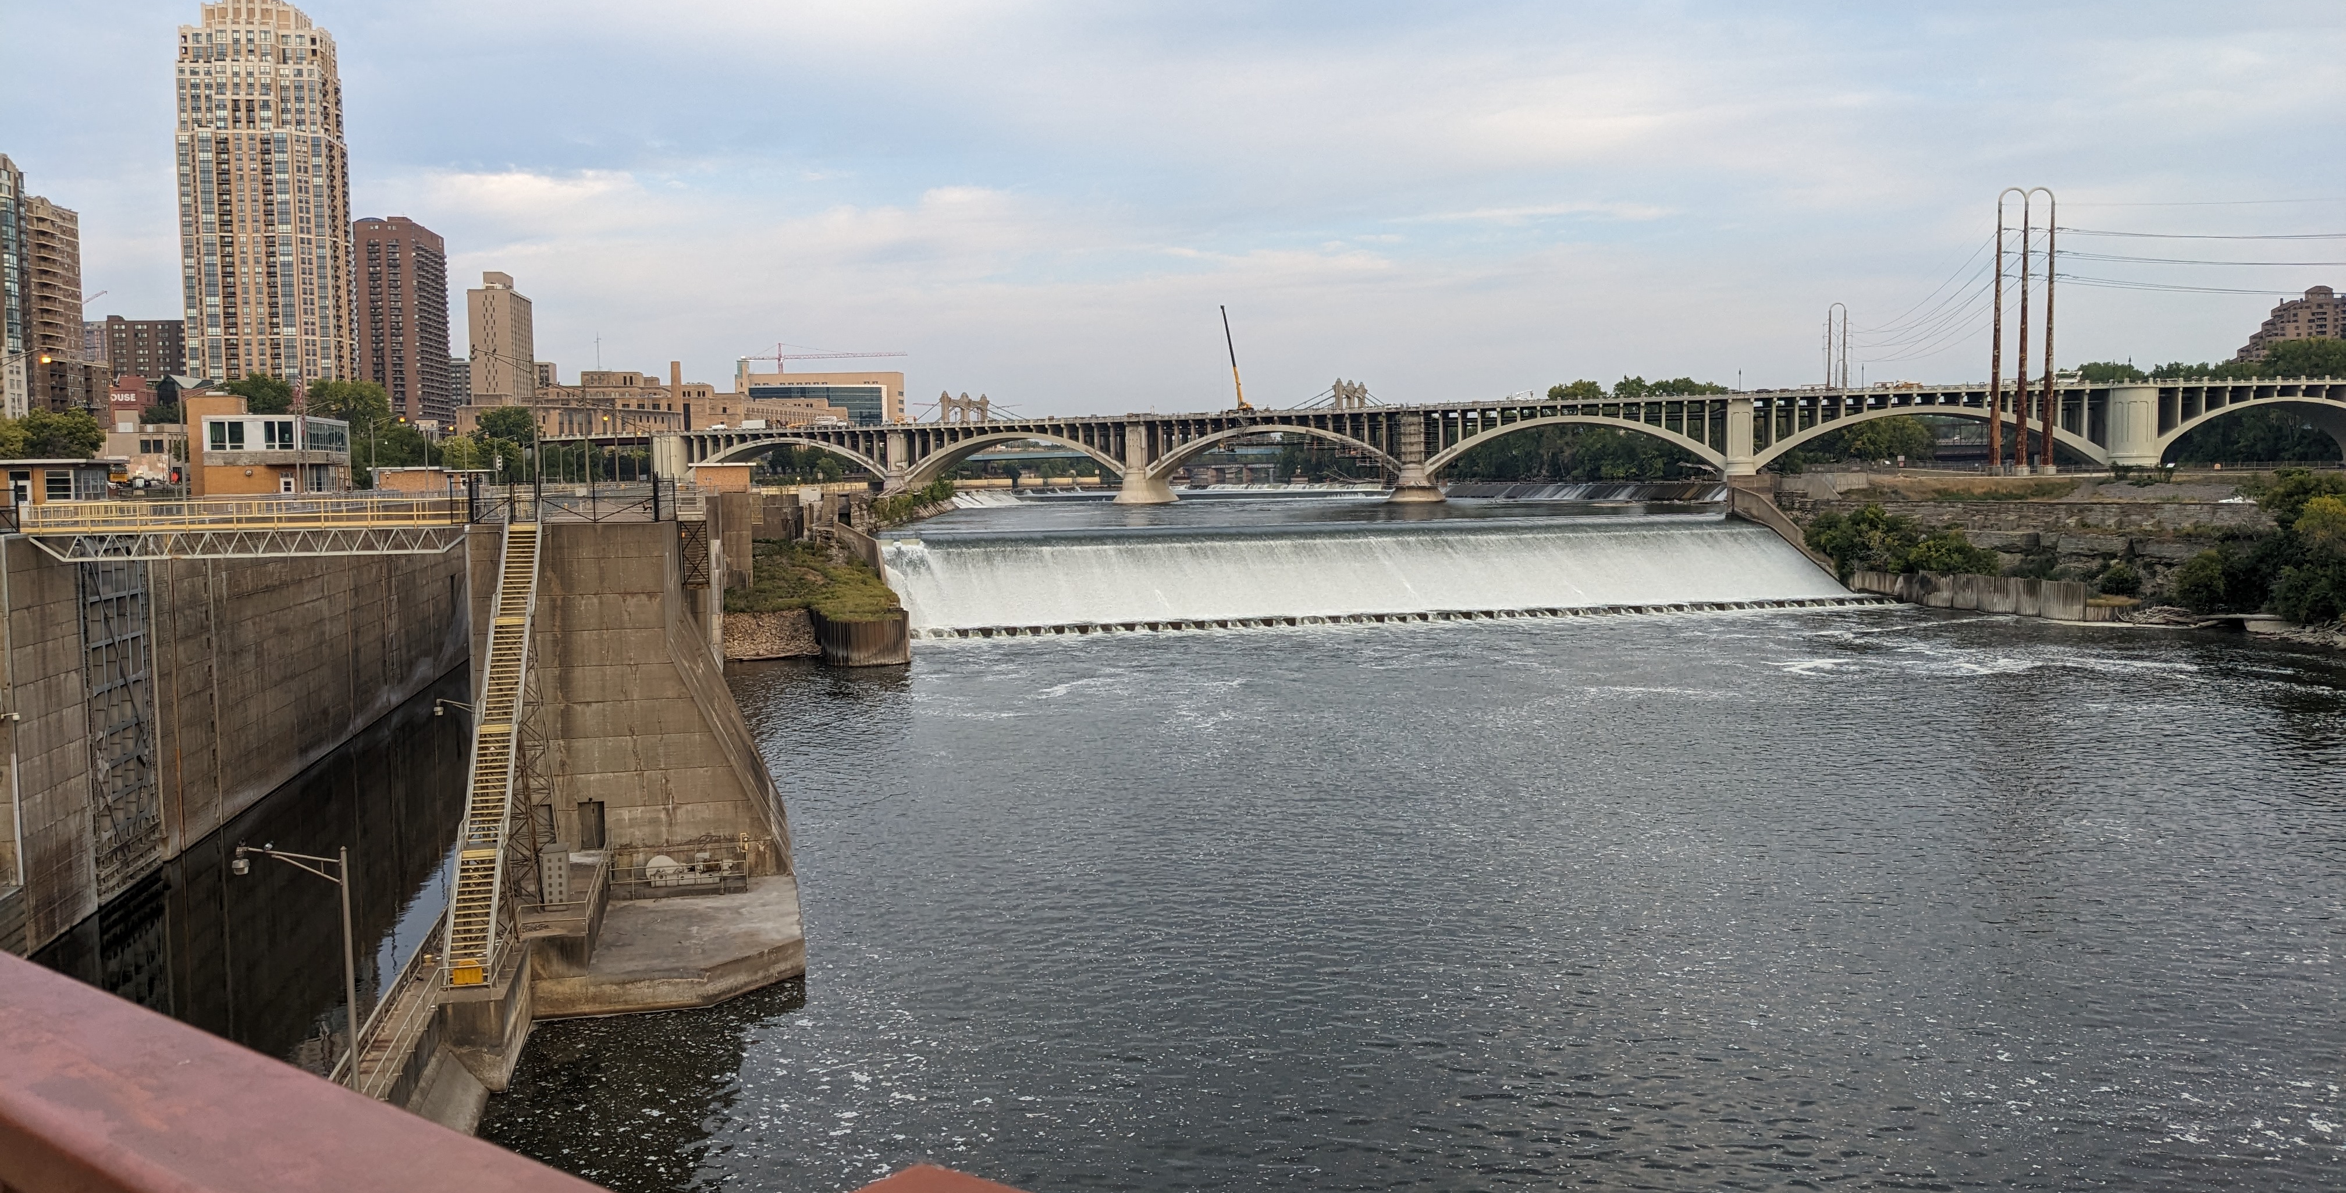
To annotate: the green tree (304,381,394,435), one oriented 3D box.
[{"bbox_3d":[-114.140,-22.630,253.950,11.300,14.900,11.300,-2,4,-24],"label":"green tree"}]

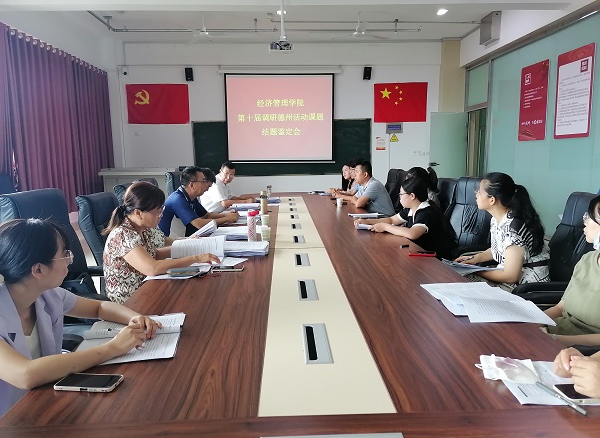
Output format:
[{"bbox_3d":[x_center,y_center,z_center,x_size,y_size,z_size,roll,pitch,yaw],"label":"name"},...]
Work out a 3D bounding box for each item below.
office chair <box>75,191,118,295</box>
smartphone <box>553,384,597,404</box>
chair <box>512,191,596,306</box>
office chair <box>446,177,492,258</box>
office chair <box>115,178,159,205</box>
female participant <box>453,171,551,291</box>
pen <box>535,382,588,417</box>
[{"bbox_3d":[-0.934,0.421,2.907,0.700,1.180,0.640,-1,8,-2],"label":"office chair"},{"bbox_3d":[0.782,0.466,1.250,0.157,0.009,0.077,-1,8,-2],"label":"smartphone"},{"bbox_3d":[1.354,0.413,2.749,0.720,1.150,0.660,-1,9,-2],"label":"chair"},{"bbox_3d":[1.045,0.269,3.686,0.720,1.160,0.660,-1,9,-2],"label":"office chair"},{"bbox_3d":[-1.001,0.306,3.546,0.720,1.140,0.660,-1,9,-2],"label":"office chair"},{"bbox_3d":[1.101,0.374,2.754,0.640,1.280,0.500,0,8,7],"label":"female participant"},{"bbox_3d":[0.683,0.468,1.229,0.011,0.011,0.150,-4,14,-21],"label":"pen"}]

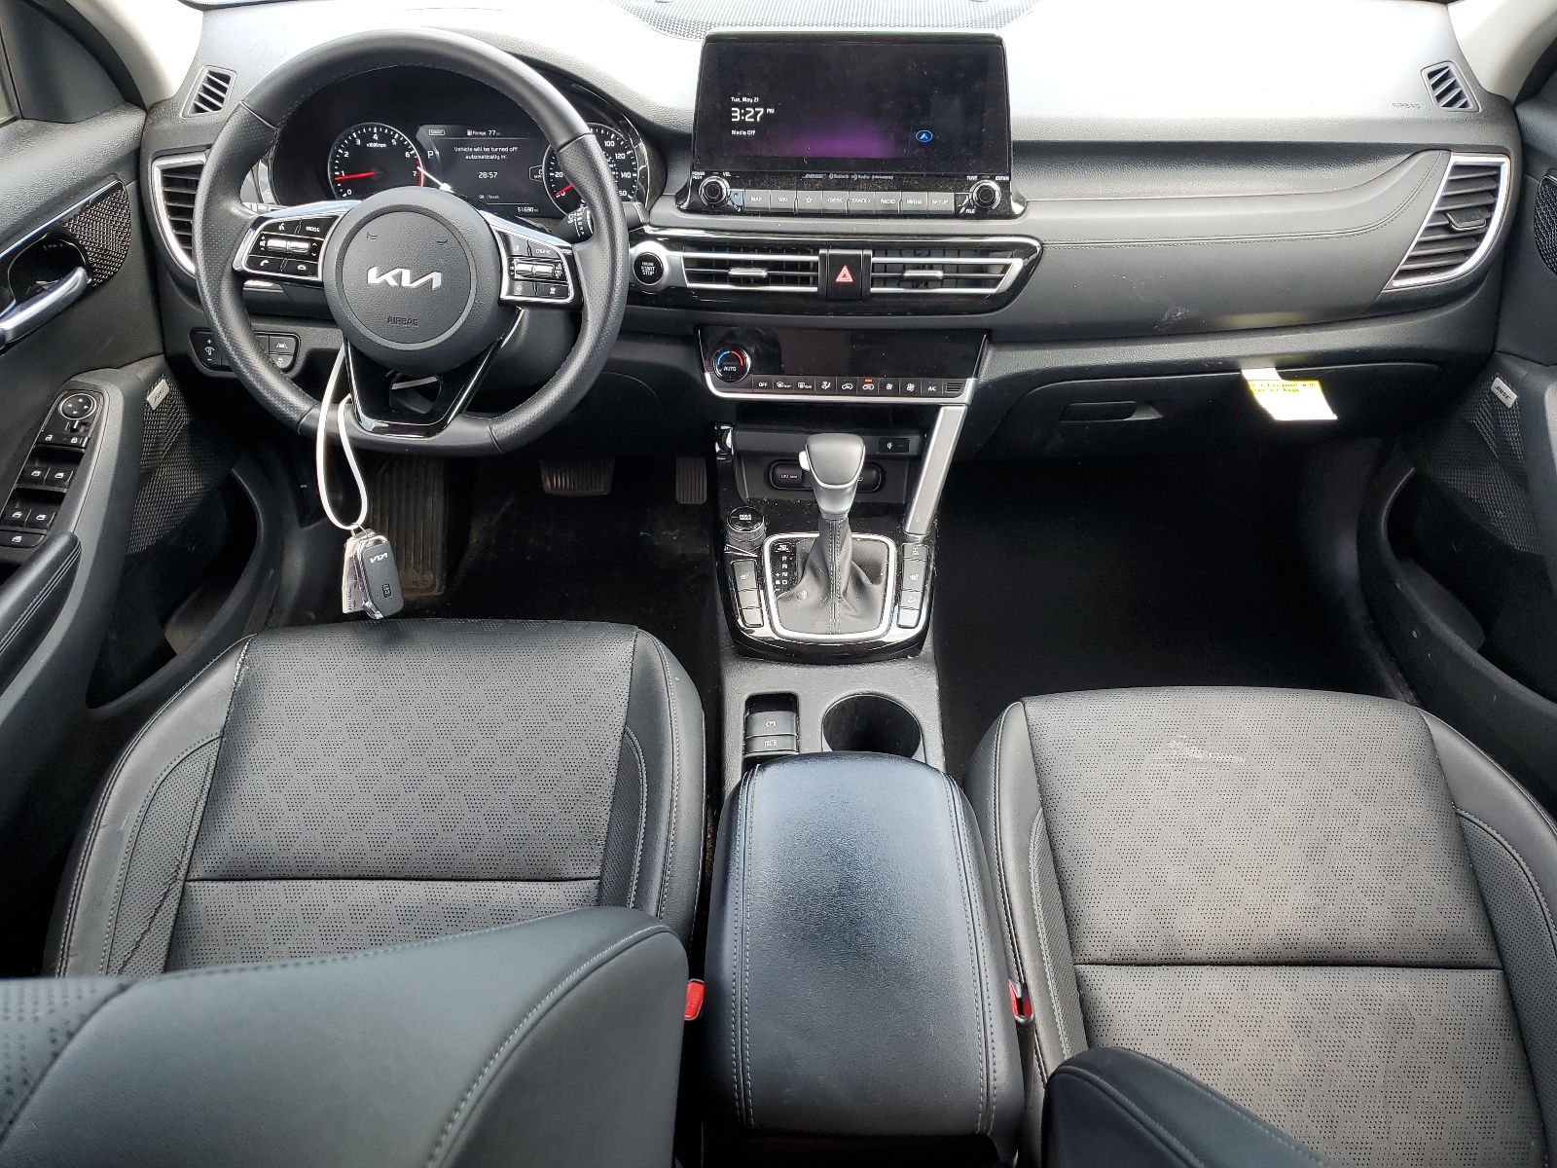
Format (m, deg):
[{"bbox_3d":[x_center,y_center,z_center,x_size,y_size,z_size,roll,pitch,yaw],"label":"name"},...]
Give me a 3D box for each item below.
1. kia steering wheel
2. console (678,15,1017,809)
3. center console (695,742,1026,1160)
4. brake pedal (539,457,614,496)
[{"bbox_3d":[-0.313,-0.293,1.035,0.370,0.360,0.100,0,7,2],"label":"kia steering wheel"},{"bbox_3d":[0.052,-0.111,0.995,0.300,0.580,0.600,0,35,2],"label":"console"},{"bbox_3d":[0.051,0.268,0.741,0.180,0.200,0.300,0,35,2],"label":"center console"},{"bbox_3d":[-0.284,-0.155,1.662,0.107,0.065,0.040,0,0,2],"label":"brake pedal"}]

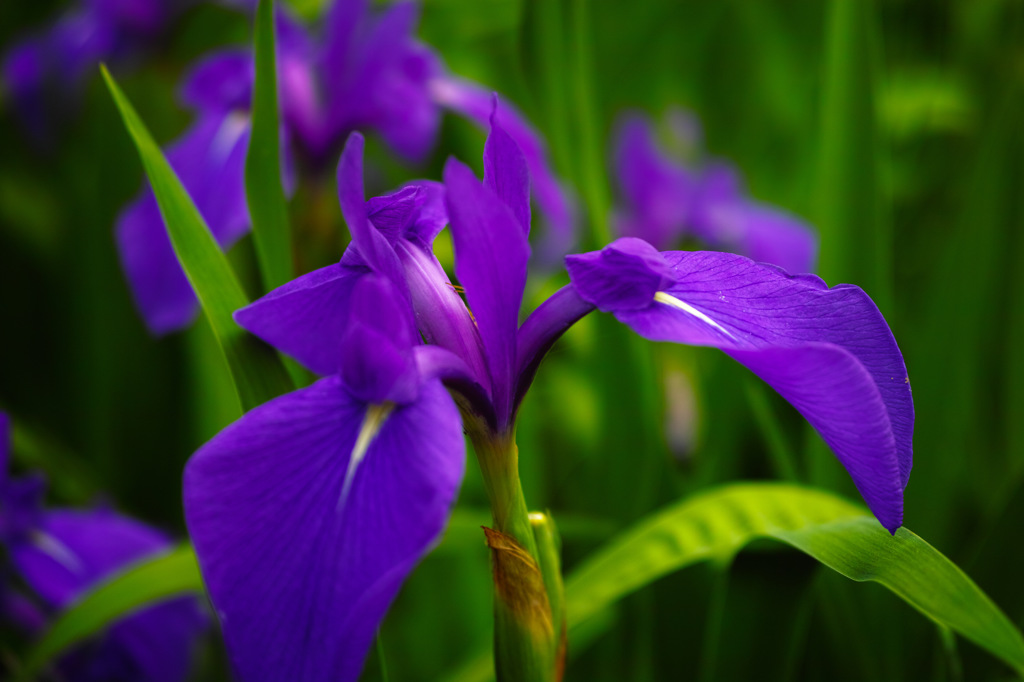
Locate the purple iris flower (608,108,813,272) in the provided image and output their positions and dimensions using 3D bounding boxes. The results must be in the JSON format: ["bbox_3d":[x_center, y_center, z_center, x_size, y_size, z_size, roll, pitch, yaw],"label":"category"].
[{"bbox_3d":[0.100,-0.073,1.050,0.100,0.084,0.095,-3,10,-18],"label":"purple iris flower"}]

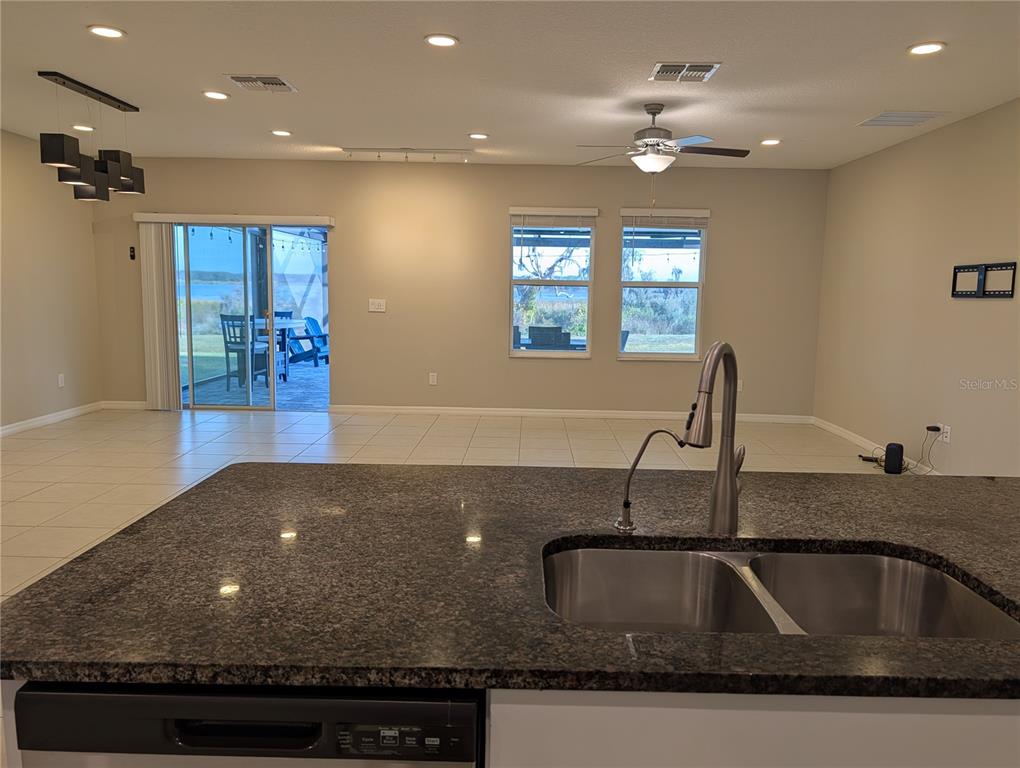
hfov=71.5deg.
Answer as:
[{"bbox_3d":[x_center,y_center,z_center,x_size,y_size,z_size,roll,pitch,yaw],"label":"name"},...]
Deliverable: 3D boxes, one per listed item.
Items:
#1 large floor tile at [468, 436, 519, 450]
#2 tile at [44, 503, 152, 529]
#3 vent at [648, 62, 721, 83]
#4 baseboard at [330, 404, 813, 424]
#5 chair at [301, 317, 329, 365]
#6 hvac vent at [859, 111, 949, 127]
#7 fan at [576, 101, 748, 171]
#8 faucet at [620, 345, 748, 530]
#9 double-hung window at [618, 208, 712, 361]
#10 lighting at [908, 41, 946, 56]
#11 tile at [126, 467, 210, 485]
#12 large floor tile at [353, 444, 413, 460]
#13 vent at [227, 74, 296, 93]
[{"bbox_3d":[-0.136,0.550,6.494,0.457,0.010,0.457,1,8,1],"label":"large floor tile"},{"bbox_3d":[-2.492,0.802,4.292,0.457,0.010,0.457,1,8,1],"label":"tile"},{"bbox_3d":[1.027,-1.849,4.228,0.360,0.020,0.360,1,8,1],"label":"vent"},{"bbox_3d":[0.668,0.340,7.788,5.321,0.090,0.016,1,8,1],"label":"baseboard"},{"bbox_3d":[-3.684,-0.866,13.834,0.870,0.900,0.730,6,9,34],"label":"chair"},{"bbox_3d":[2.898,-1.951,5.250,0.455,0.020,0.450,1,8,1],"label":"hvac vent"},{"bbox_3d":[1.038,-1.726,4.994,1.280,0.469,1.280,1,8,1],"label":"fan"},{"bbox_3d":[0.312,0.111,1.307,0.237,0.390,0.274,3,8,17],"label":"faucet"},{"bbox_3d":[1.631,-1.067,7.603,0.900,1.556,0.100,1,8,1],"label":"double-hung window"},{"bbox_3d":[2.220,-1.781,3.766,0.195,0.030,0.195,1,7,1],"label":"lighting"},{"bbox_3d":[-2.449,0.675,5.152,0.455,0.012,0.455,1,7,1],"label":"tile"},{"bbox_3d":[-1.067,0.590,6.064,0.457,0.010,0.457,1,8,1],"label":"large floor tile"},{"bbox_3d":[-1.632,-1.974,4.657,0.370,0.025,0.365,1,7,1],"label":"vent"}]

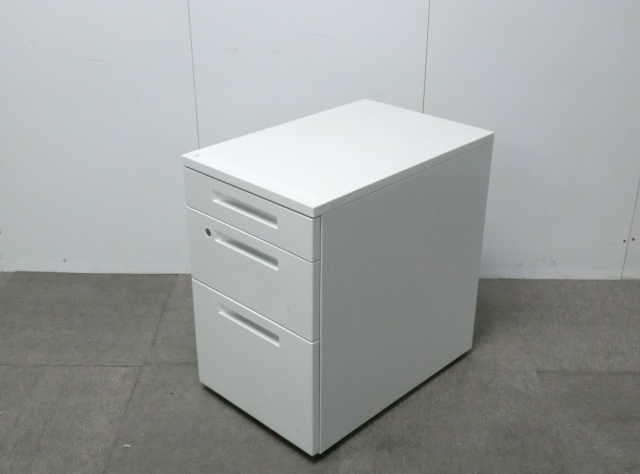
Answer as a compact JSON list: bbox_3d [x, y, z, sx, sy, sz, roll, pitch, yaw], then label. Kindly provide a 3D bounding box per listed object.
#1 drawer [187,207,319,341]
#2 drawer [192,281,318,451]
[{"bbox_3d":[0.019,-0.005,1.930,0.393,0.184,0.500,23,34,39],"label":"drawer"},{"bbox_3d":[0.019,0.210,2.034,0.393,0.294,0.500,23,34,39],"label":"drawer"}]

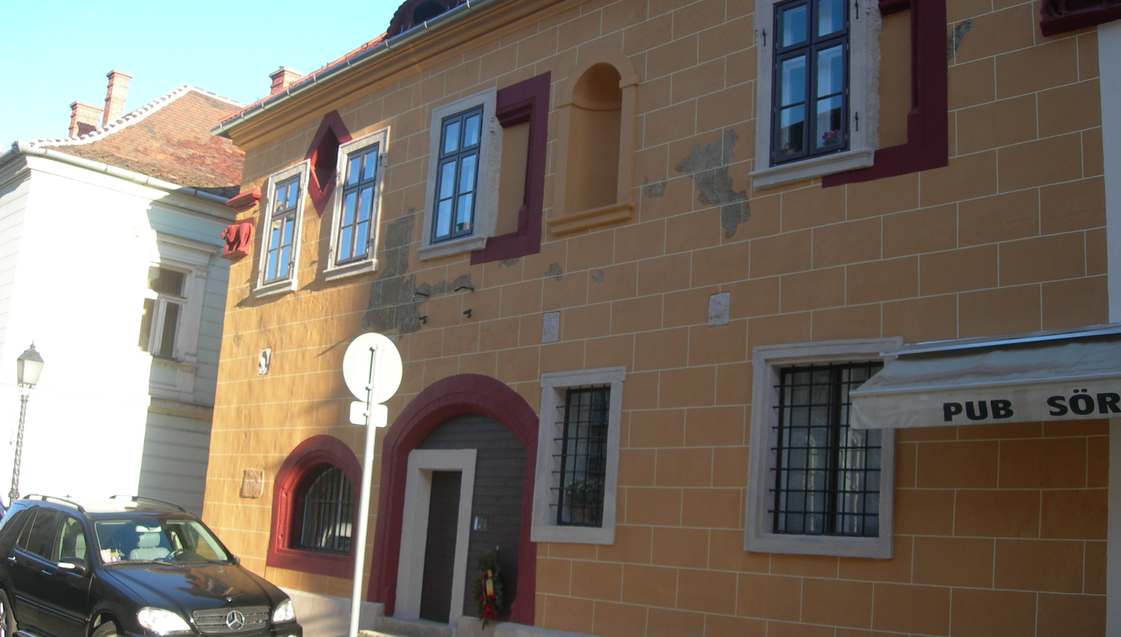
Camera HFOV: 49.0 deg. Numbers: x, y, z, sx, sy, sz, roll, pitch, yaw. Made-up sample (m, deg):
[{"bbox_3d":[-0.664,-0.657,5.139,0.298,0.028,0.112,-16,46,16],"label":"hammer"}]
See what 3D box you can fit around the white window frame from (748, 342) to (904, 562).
[{"bbox_3d":[2.588,1.268,12.068,0.260,2.090,1.750,14,-15,-41],"label":"white window frame"}]

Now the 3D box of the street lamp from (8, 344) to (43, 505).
[{"bbox_3d":[-9.590,2.572,21.575,0.470,4.314,0.470,14,-15,-41],"label":"street lamp"}]

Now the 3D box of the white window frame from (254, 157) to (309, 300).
[{"bbox_3d":[-4.680,-1.483,21.022,0.200,2.259,1.430,14,-15,-41],"label":"white window frame"}]

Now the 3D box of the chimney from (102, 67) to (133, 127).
[{"bbox_3d":[-11.160,-5.420,30.845,0.500,1.570,0.500,14,-15,-41],"label":"chimney"}]

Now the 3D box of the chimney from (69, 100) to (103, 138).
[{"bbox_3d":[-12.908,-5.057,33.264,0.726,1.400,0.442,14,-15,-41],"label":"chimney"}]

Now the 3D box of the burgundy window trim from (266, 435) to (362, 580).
[{"bbox_3d":[-3.562,2.810,18.560,0.330,2.090,2.470,14,-15,-41],"label":"burgundy window trim"}]

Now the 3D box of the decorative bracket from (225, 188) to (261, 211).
[{"bbox_3d":[-5.617,-2.119,21.847,0.180,0.360,0.860,14,-15,-41],"label":"decorative bracket"}]

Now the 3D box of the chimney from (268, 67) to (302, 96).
[{"bbox_3d":[-7.158,-5.671,31.798,0.529,1.400,0.715,14,-15,-41],"label":"chimney"}]

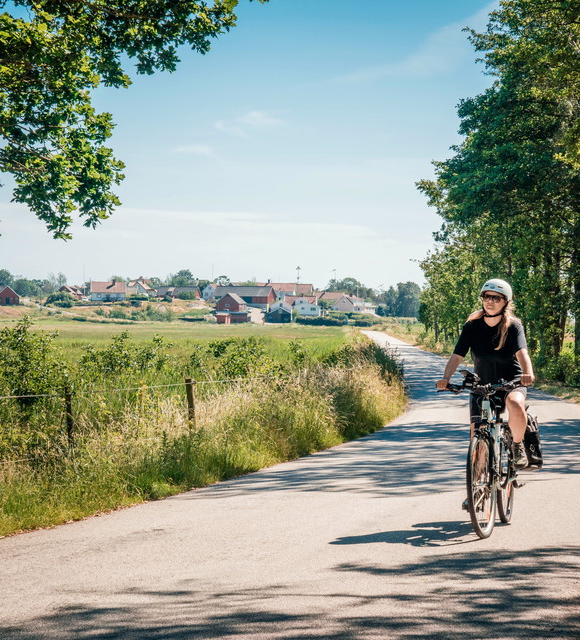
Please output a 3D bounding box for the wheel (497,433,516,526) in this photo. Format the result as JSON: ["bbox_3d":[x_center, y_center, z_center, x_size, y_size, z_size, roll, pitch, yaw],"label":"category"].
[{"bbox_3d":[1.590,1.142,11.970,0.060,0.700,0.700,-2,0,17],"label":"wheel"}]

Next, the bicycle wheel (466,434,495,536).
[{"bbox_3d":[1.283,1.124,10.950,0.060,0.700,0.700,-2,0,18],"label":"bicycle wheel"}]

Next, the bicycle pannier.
[{"bbox_3d":[1.755,0.895,12.000,0.180,0.400,0.300,-2,0,17],"label":"bicycle pannier"}]

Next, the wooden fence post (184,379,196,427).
[{"bbox_3d":[-1.200,1.190,19.800,0.078,0.950,0.078,-4,0,-17],"label":"wooden fence post"}]

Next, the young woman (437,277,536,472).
[{"bbox_3d":[1.440,0.505,11.560,0.660,1.600,0.760,0,0,17],"label":"young woman"}]

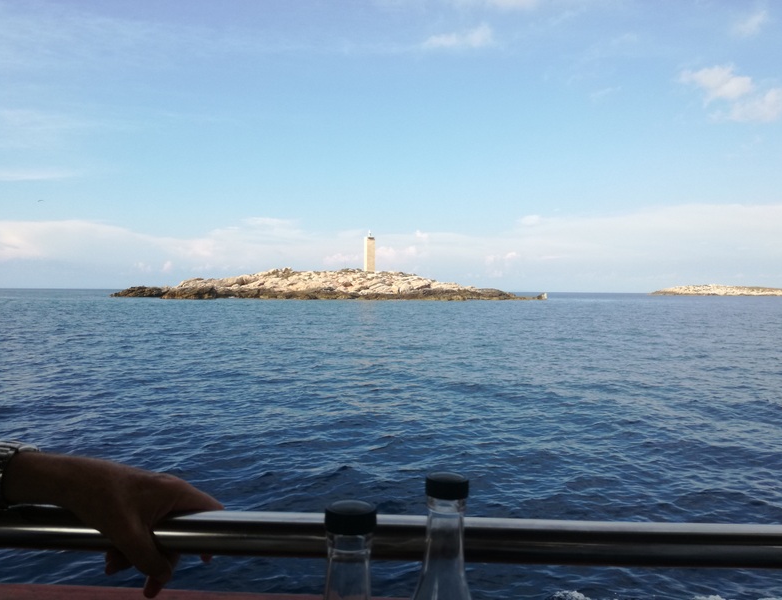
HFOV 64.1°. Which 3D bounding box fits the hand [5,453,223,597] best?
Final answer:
[{"bbox_3d":[-0.247,0.202,0.565,0.180,0.118,0.100,0,1,-14],"label":"hand"}]

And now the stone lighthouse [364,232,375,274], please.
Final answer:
[{"bbox_3d":[-5.748,-13.213,170.000,2.250,11.400,2.250,0,1,-24],"label":"stone lighthouse"}]

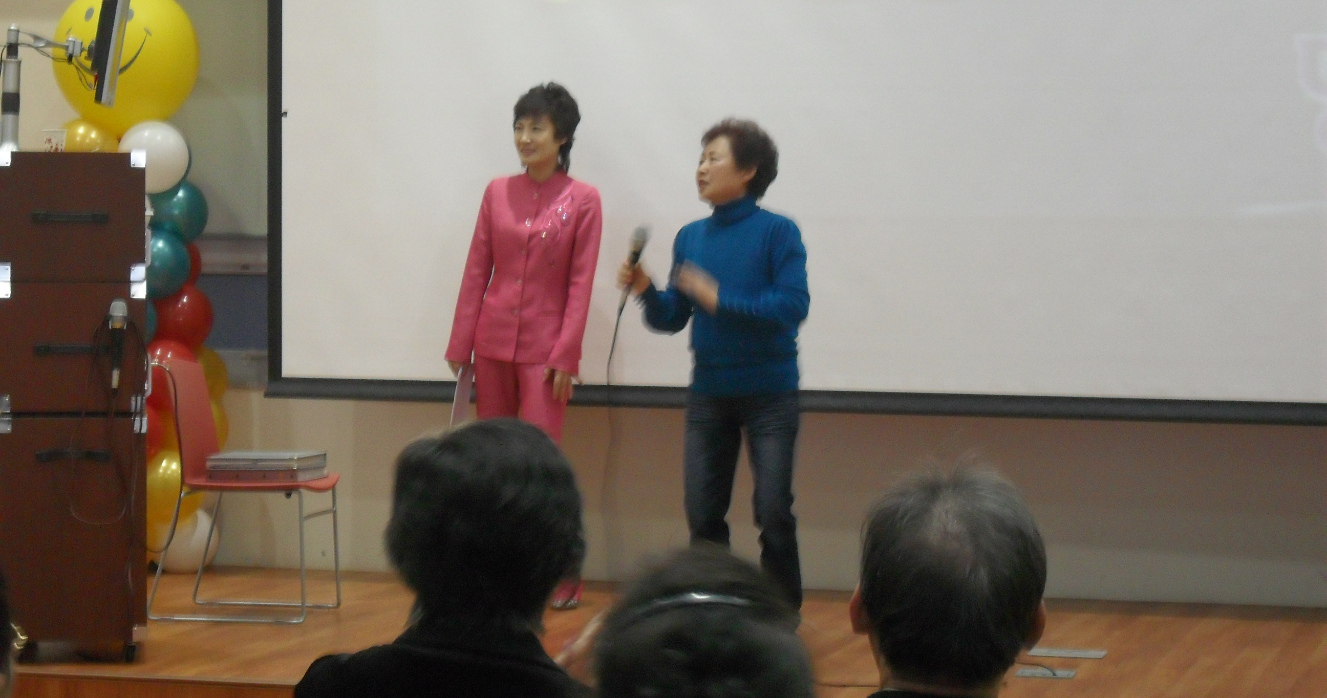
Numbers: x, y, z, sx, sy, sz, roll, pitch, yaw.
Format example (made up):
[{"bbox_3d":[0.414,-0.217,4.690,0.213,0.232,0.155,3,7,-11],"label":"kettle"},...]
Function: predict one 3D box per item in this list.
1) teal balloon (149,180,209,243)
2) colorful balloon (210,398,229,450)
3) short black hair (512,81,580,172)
[{"bbox_3d":[-1.710,-0.484,12.150,0.220,0.225,0.220,0,2,0],"label":"teal balloon"},{"bbox_3d":[-1.639,0.274,12.080,0.245,0.245,0.245,0,2,-9],"label":"colorful balloon"},{"bbox_3d":[-0.375,-0.714,11.150,0.200,0.285,0.220,2,3,37],"label":"short black hair"}]

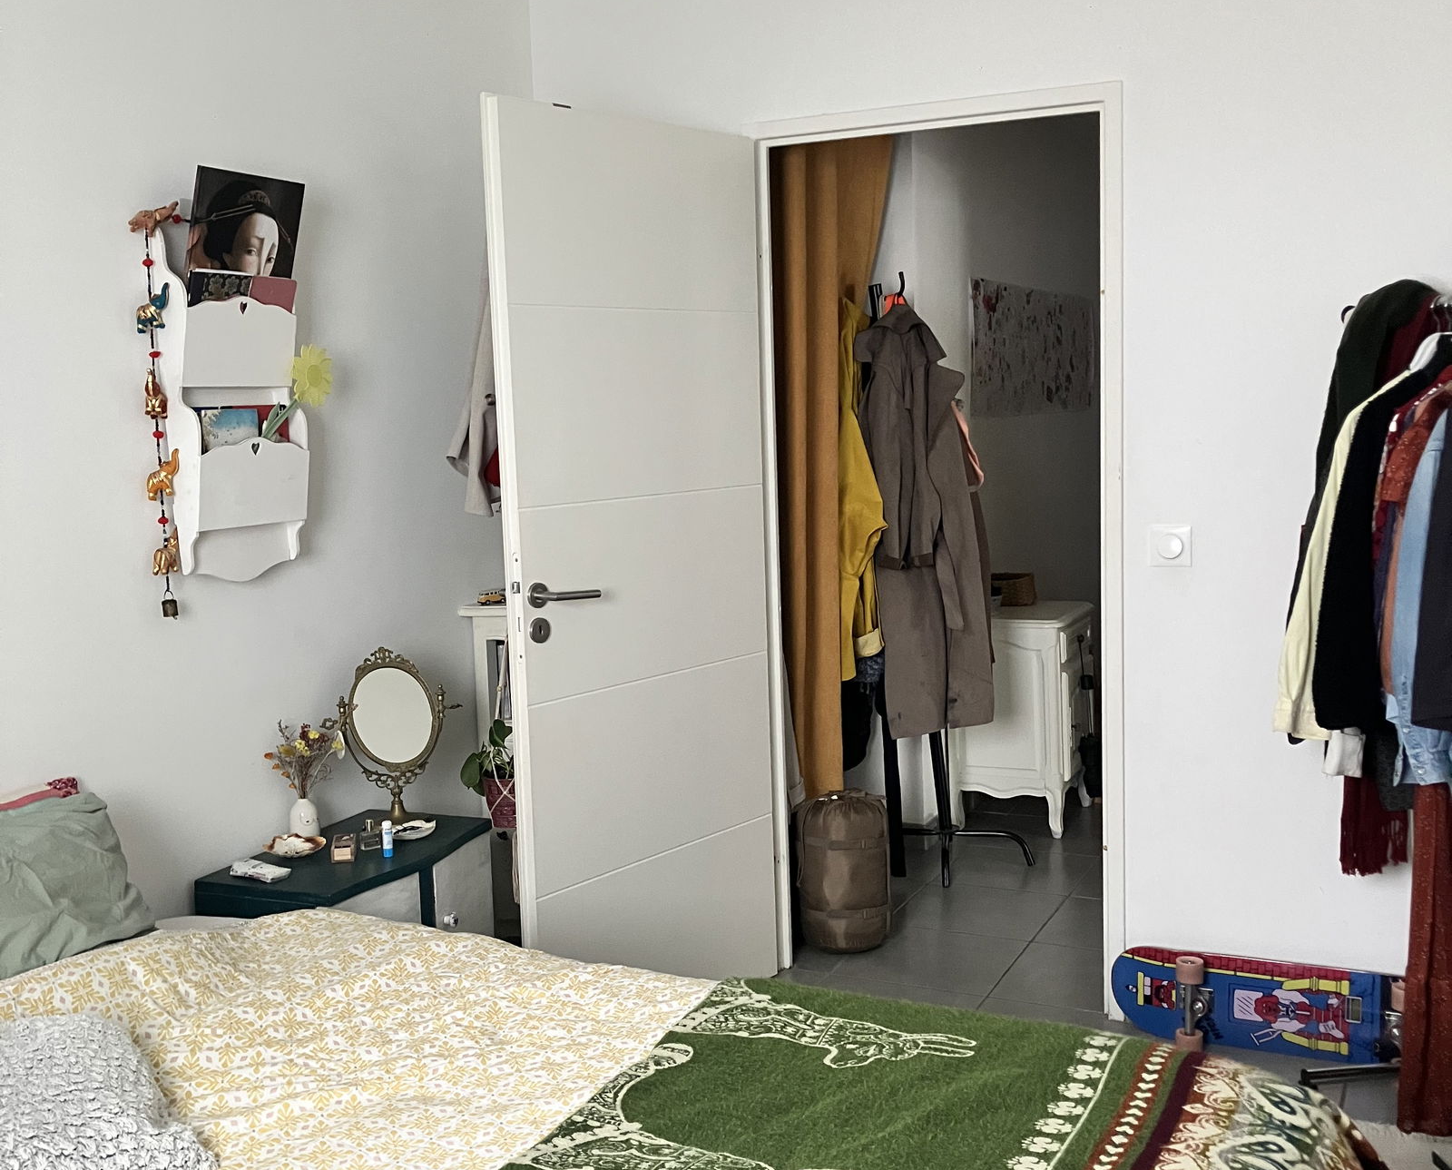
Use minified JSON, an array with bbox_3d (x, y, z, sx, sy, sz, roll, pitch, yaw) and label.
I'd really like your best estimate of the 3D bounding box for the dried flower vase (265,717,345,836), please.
[{"bbox_3d":[-0.850,0.400,3.144,0.160,0.258,0.140,-5,7,-24],"label":"dried flower vase"}]

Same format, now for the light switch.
[{"bbox_3d":[0.961,-0.084,3.381,0.086,0.086,0.024,1,8,26],"label":"light switch"}]

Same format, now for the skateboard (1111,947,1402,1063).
[{"bbox_3d":[1.216,0.907,3.325,0.790,0.205,0.135,1,8,26],"label":"skateboard"}]

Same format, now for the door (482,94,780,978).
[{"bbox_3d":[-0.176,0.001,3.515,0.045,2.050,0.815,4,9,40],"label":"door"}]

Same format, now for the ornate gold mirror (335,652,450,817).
[{"bbox_3d":[-0.696,0.323,3.272,0.228,0.372,0.115,-4,7,-19],"label":"ornate gold mirror"}]

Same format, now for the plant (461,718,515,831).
[{"bbox_3d":[-0.489,0.428,3.528,0.200,0.250,0.180,-3,7,-13],"label":"plant"}]

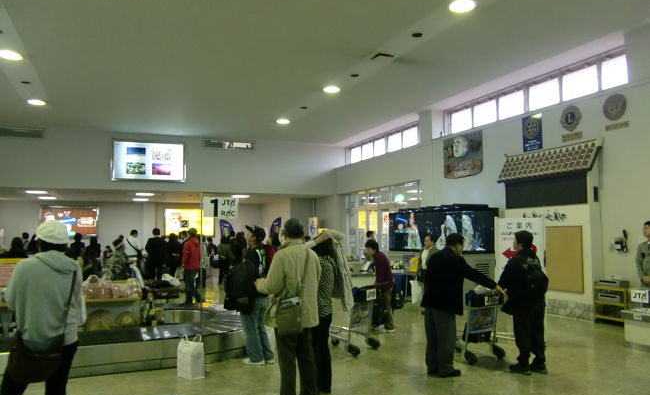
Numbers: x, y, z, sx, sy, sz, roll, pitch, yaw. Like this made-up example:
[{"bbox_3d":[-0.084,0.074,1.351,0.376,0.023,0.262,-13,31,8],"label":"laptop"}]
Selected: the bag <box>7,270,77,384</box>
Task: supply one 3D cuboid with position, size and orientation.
[{"bbox_3d":[-2.008,0.913,3.750,0.420,0.780,0.240,2,-4,-22],"label":"bag"}]

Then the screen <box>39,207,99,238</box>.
[{"bbox_3d":[-12.275,1.179,25.300,2.500,1.450,0.150,2,-4,-22],"label":"screen"}]

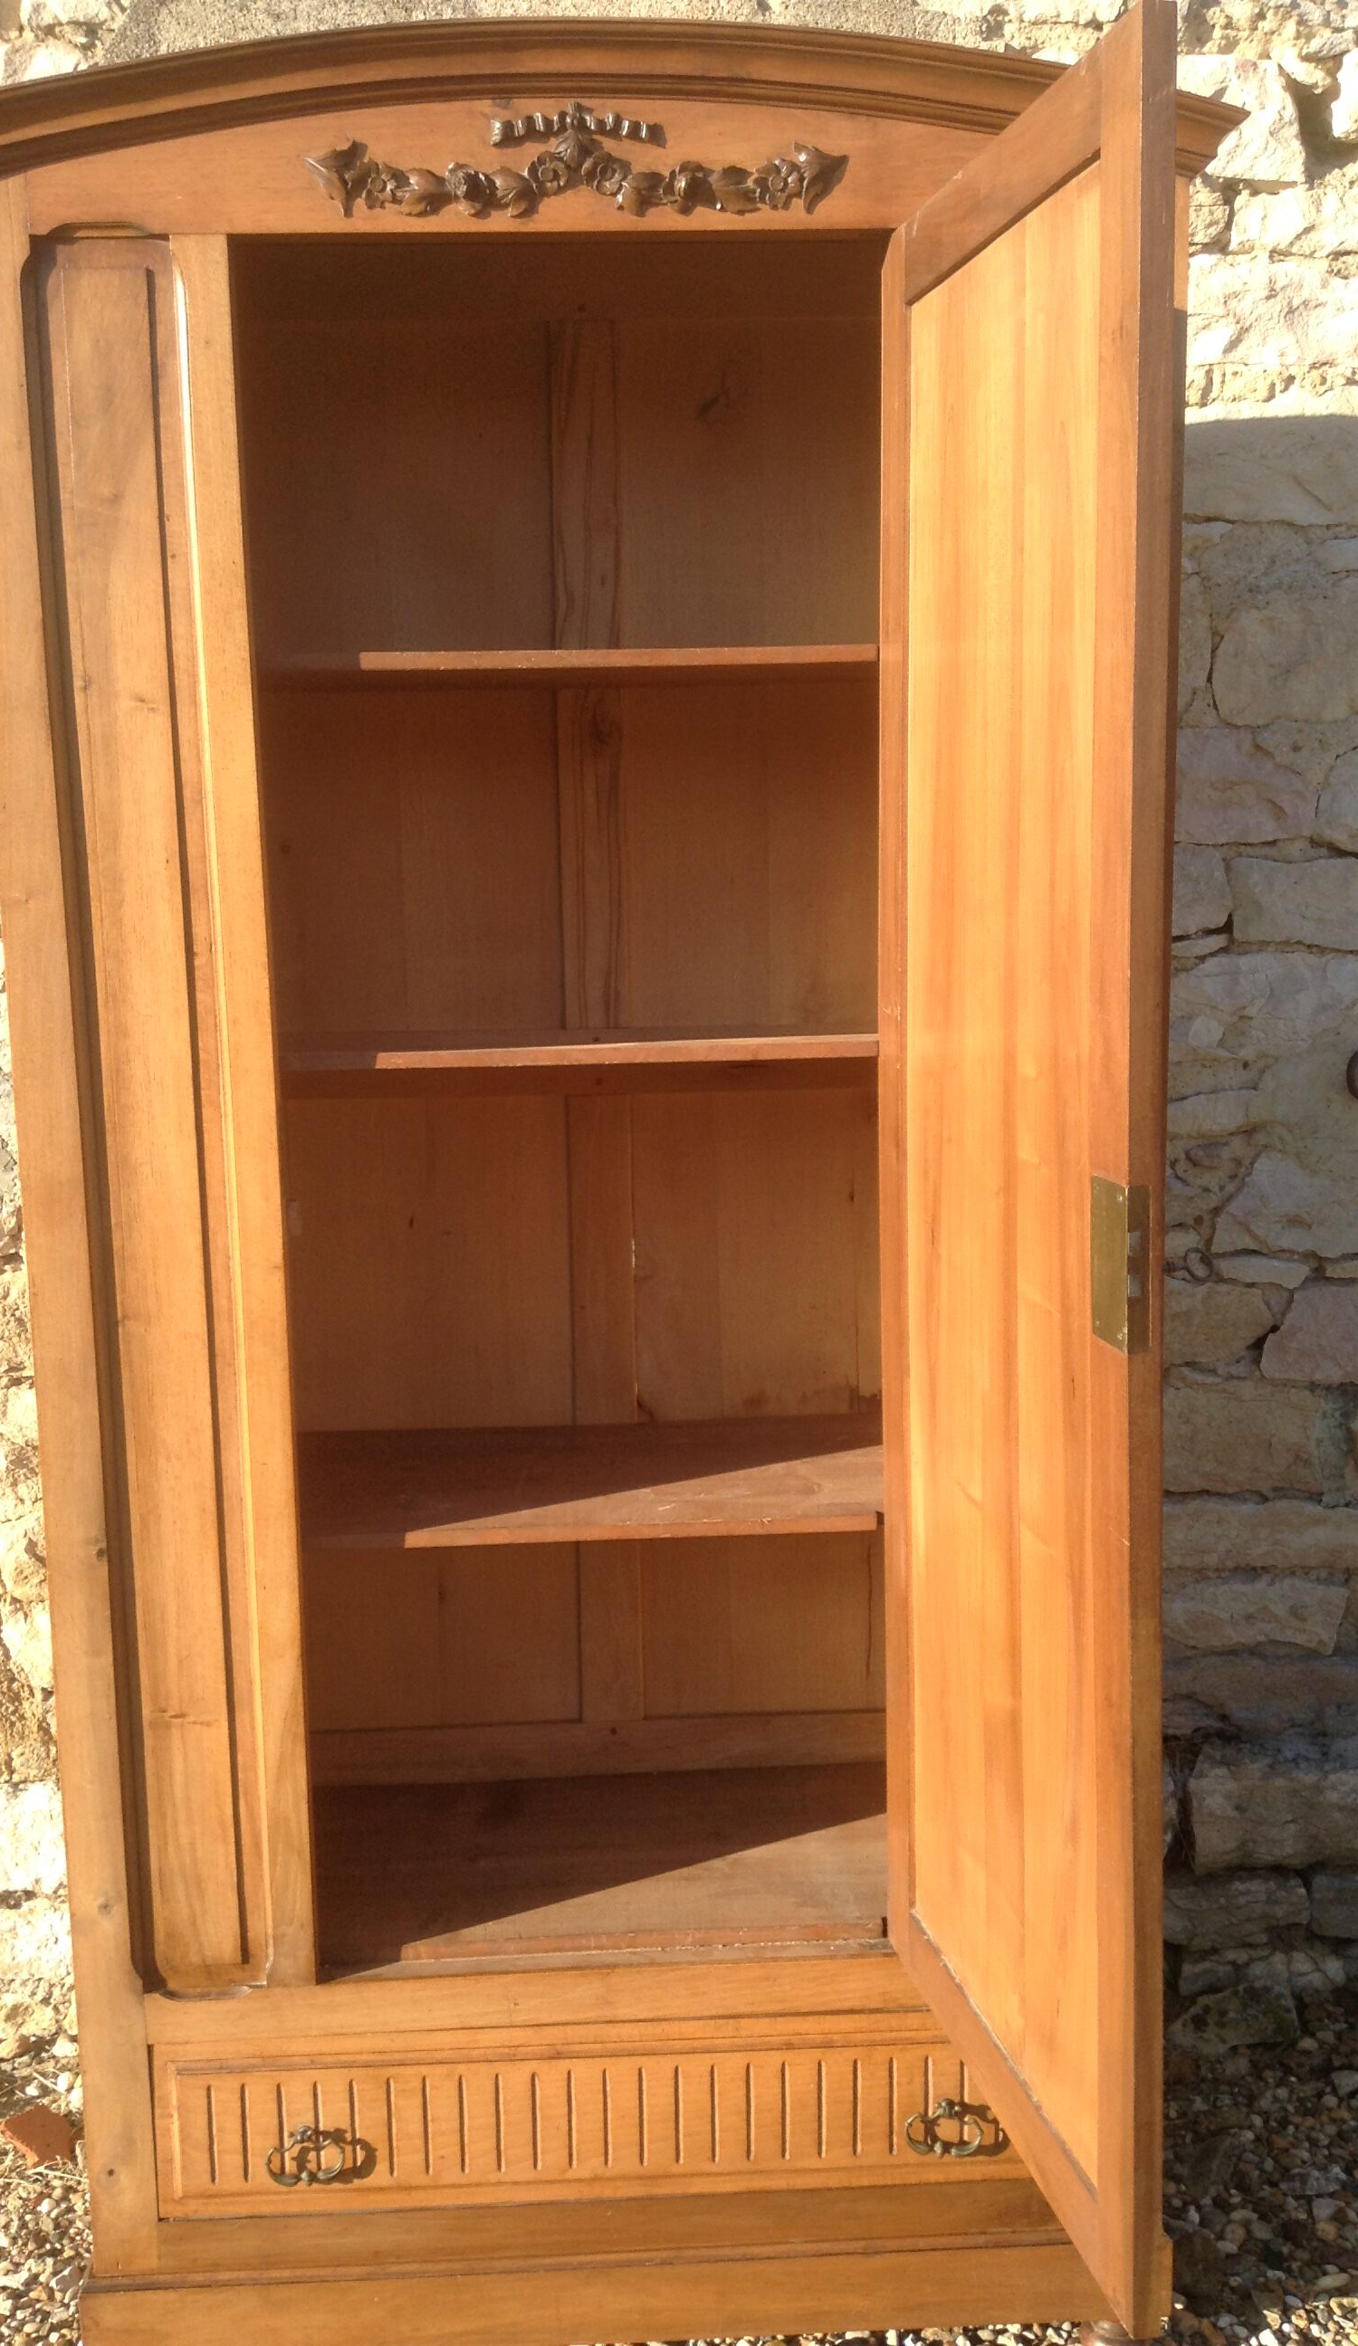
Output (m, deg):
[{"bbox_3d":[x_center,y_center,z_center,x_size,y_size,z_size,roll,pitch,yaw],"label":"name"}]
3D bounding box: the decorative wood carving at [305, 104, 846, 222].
[{"bbox_3d":[-0.083,-0.834,1.844,0.445,0.090,0.025,-2,10,-3],"label":"decorative wood carving"}]

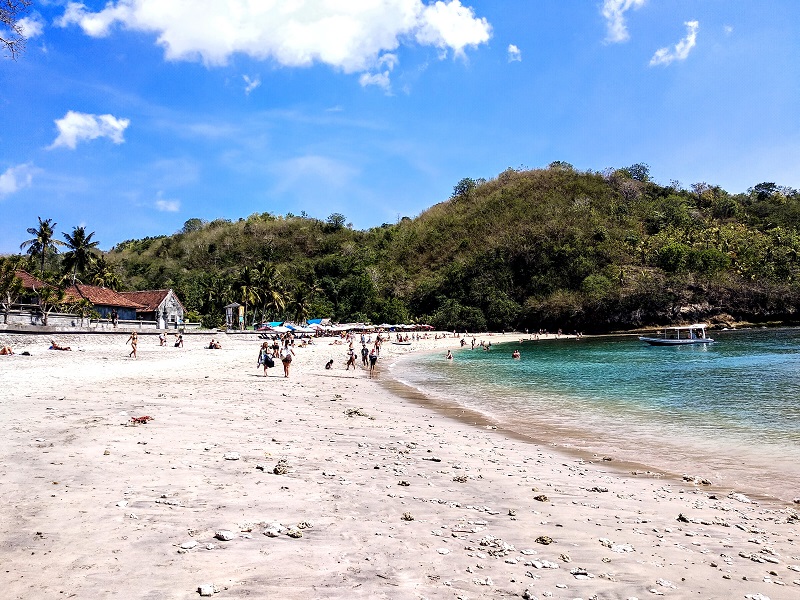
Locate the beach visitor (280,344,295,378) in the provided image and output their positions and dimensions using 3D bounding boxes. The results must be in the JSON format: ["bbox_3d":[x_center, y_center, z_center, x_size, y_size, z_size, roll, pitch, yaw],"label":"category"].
[{"bbox_3d":[-5.126,2.723,27.500,0.600,1.650,0.420,0,-2,3],"label":"beach visitor"}]

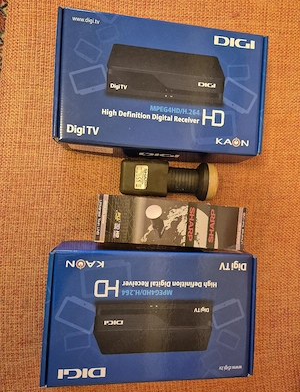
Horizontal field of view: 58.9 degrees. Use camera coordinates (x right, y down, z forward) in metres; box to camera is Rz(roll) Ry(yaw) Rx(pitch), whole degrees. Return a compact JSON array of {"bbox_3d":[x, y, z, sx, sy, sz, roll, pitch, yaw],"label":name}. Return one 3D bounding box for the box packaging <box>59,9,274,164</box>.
[{"bbox_3d":[0.019,-0.160,0.417,0.304,0.070,0.180,3,90,-8],"label":"box packaging"}]

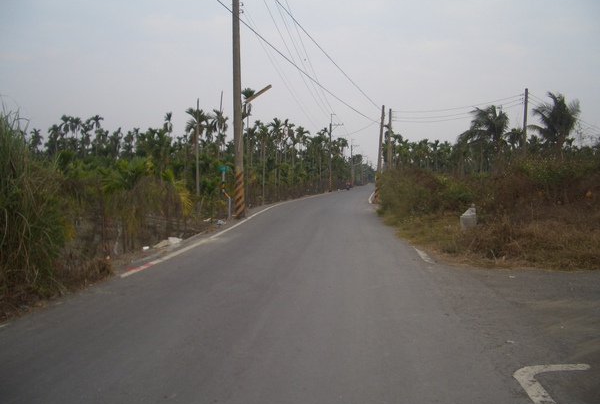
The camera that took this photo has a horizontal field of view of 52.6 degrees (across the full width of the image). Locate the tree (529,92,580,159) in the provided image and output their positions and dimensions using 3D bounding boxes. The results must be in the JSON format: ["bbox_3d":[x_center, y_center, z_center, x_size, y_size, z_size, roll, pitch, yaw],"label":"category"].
[{"bbox_3d":[21.000,-4.613,49.866,4.100,8.800,4.100,0,2,0],"label":"tree"}]

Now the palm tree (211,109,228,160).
[{"bbox_3d":[-6.488,-3.731,48.897,1.550,7.410,1.550,0,2,0],"label":"palm tree"}]

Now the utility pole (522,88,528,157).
[{"bbox_3d":[12.605,-3.016,33.913,0.230,6.670,0.230,0,2,0],"label":"utility pole"}]

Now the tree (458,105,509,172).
[{"bbox_3d":[16.990,-4.646,55.868,4.300,8.440,4.300,0,2,0],"label":"tree"}]

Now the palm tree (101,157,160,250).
[{"bbox_3d":[-4.106,0.026,14.611,1.400,2.190,1.400,0,2,0],"label":"palm tree"}]

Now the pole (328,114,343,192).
[{"bbox_3d":[4.605,-6.450,79.819,1.800,10.210,0.400,0,2,8],"label":"pole"}]

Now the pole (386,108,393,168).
[{"bbox_3d":[6.980,-3.662,46.898,0.230,7.020,0.230,0,2,0],"label":"pole"}]

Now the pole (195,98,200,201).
[{"bbox_3d":[-4.930,-2.259,29.439,0.130,5.545,0.130,0,2,0],"label":"pole"}]

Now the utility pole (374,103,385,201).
[{"bbox_3d":[5.447,-3.251,41.409,0.280,6.600,0.280,4,2,0],"label":"utility pole"}]

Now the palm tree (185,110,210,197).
[{"bbox_3d":[-7.346,-3.315,43.909,1.750,6.940,1.750,0,2,0],"label":"palm tree"}]

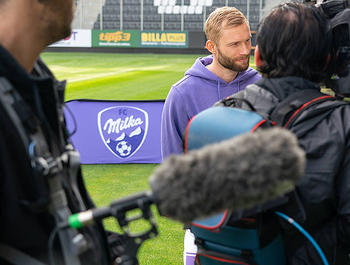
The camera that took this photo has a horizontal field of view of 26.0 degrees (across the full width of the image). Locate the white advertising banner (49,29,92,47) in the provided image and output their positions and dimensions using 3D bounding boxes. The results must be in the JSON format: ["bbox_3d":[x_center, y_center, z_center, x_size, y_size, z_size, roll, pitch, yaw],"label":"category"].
[{"bbox_3d":[-6.647,-5.829,46.816,3.100,1.050,0.100,2,8,8],"label":"white advertising banner"}]

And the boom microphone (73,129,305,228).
[{"bbox_3d":[0.030,0.090,1.270,0.420,0.115,0.112,-14,13,-19],"label":"boom microphone"}]

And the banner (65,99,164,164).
[{"bbox_3d":[-0.654,-0.015,9.292,1.600,0.778,0.300,0,8,-3],"label":"banner"}]

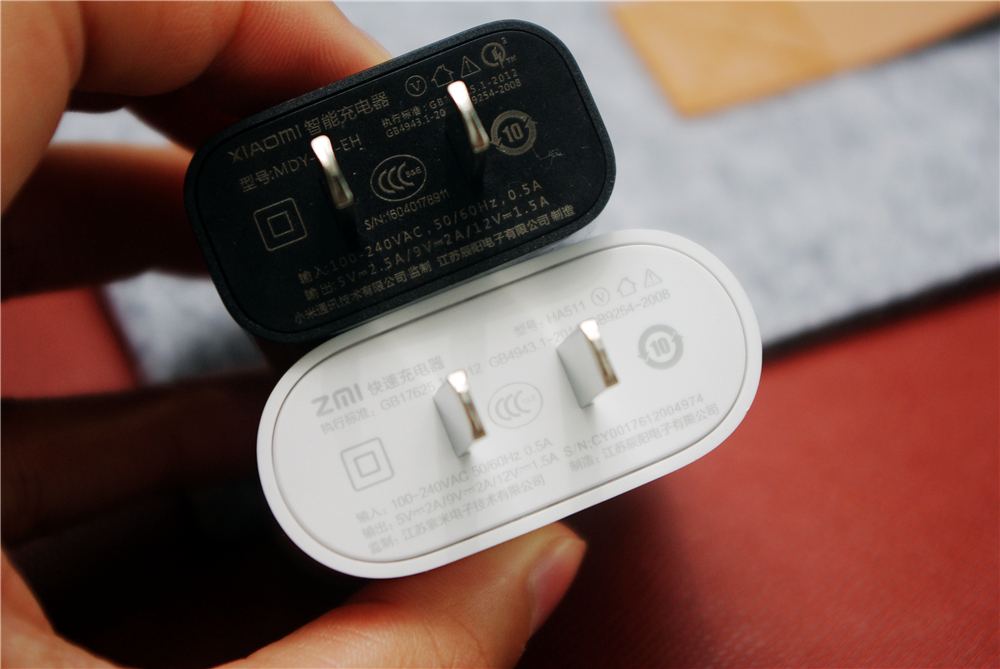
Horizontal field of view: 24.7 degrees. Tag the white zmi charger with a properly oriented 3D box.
[{"bbox_3d":[0.000,0.009,0.231,0.050,0.061,0.025,-22,84,-9],"label":"white zmi charger"}]

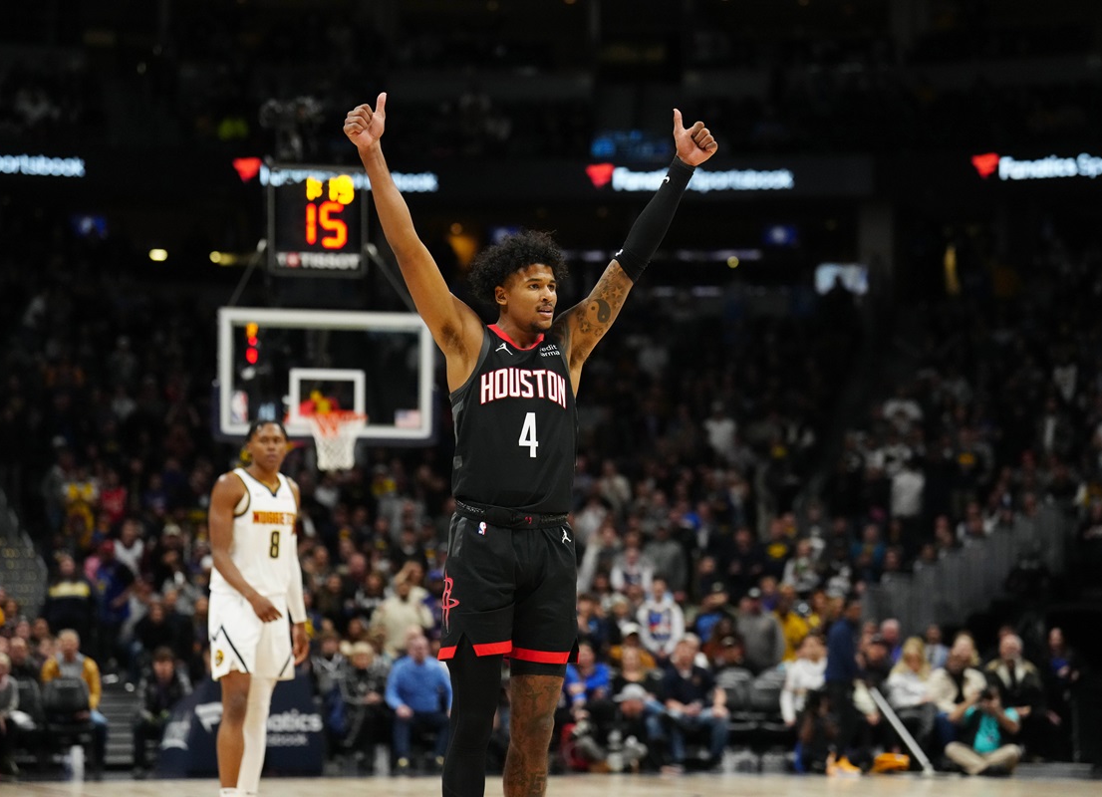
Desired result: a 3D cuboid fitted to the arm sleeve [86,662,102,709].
[{"bbox_3d":[-4.438,2.786,33.800,0.150,0.460,0.210,1,-5,-12],"label":"arm sleeve"}]

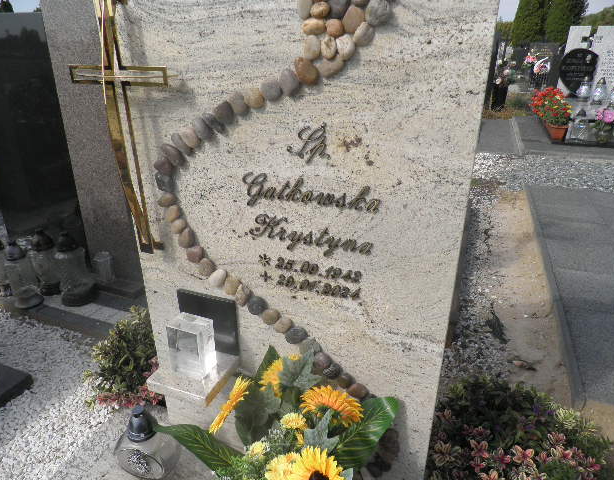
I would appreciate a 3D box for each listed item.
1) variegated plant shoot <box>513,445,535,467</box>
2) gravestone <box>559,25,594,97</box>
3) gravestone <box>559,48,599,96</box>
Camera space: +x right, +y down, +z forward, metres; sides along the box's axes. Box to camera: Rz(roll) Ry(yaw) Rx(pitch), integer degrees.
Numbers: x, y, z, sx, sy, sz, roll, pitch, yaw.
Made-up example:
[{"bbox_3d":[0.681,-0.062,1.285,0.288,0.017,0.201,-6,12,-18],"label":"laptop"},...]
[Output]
[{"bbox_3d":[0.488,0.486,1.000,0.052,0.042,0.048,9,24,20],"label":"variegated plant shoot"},{"bbox_3d":[3.240,-2.158,5.393,0.225,0.830,0.100,10,26,21],"label":"gravestone"},{"bbox_3d":[3.186,-1.974,5.197,0.400,0.490,0.070,8,25,18],"label":"gravestone"}]

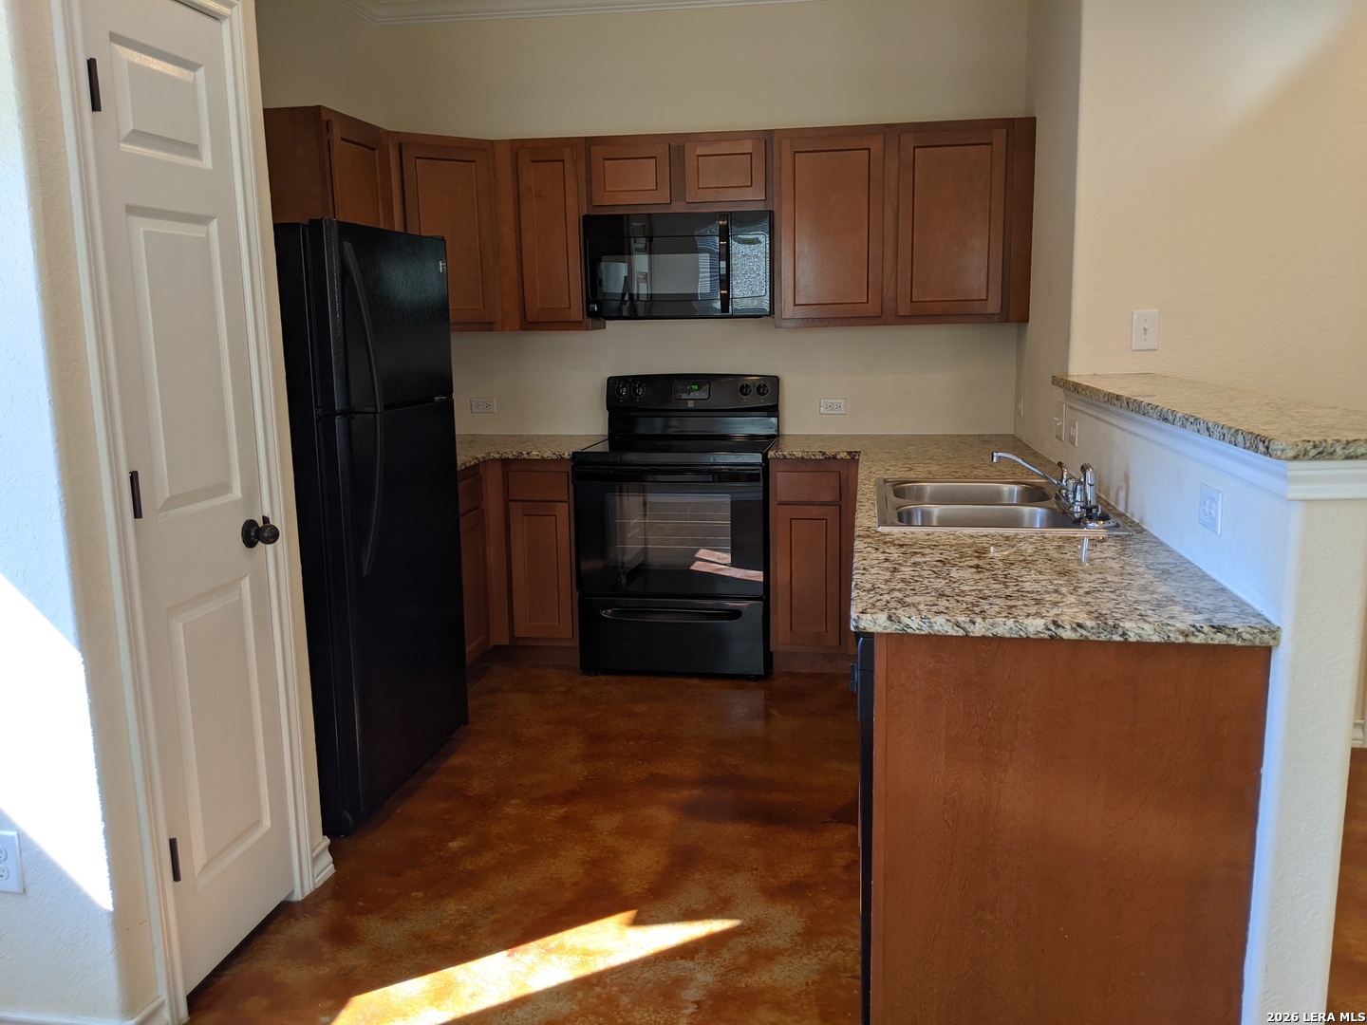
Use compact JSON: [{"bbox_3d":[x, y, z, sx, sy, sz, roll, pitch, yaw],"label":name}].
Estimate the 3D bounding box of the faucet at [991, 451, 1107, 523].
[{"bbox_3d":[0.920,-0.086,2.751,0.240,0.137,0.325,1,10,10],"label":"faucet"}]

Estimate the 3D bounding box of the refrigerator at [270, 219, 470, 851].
[{"bbox_3d":[-1.137,0.012,3.232,0.795,1.680,0.750,1,10,11],"label":"refrigerator"}]

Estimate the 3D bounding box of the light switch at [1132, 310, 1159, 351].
[{"bbox_3d":[1.419,-0.557,3.270,0.077,0.122,0.018,1,10,10],"label":"light switch"}]

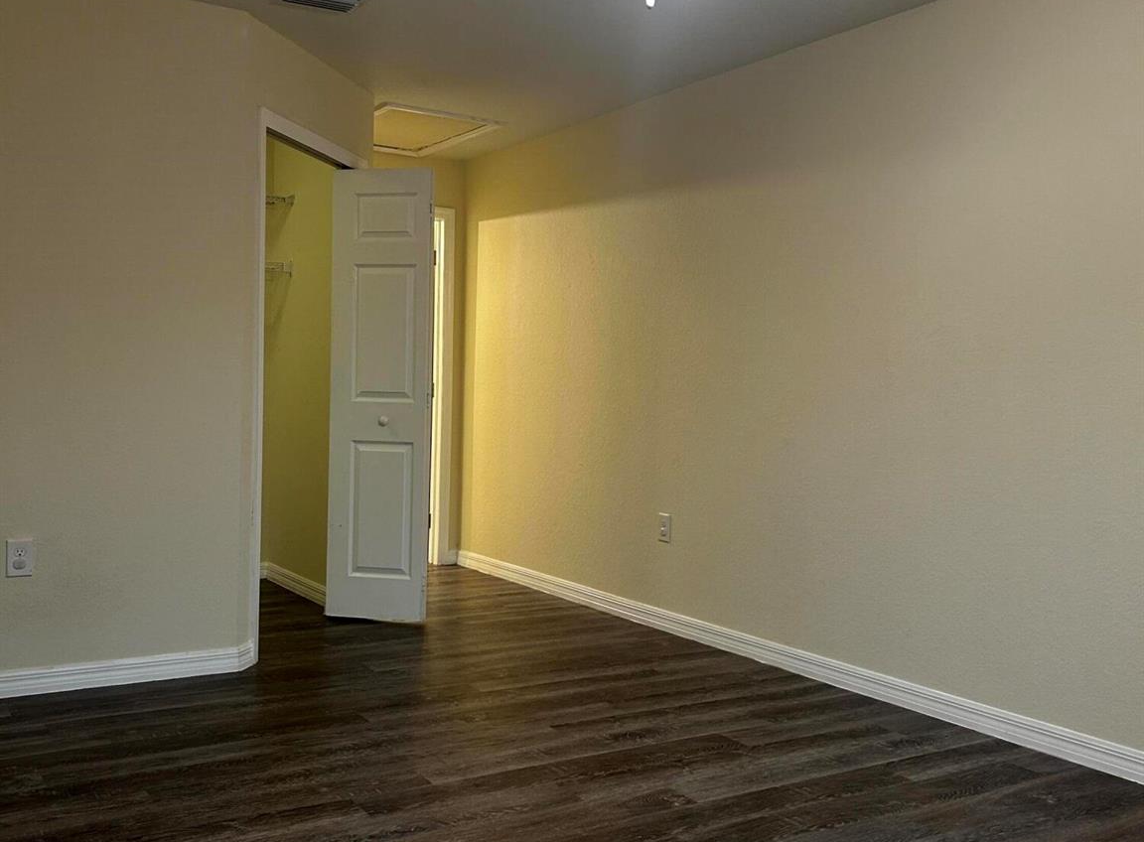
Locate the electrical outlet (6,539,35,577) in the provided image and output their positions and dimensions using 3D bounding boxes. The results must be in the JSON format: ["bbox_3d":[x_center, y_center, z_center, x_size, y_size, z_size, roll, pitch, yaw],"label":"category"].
[{"bbox_3d":[-1.846,0.460,3.832,0.077,0.121,0.013,0,2,-33],"label":"electrical outlet"}]

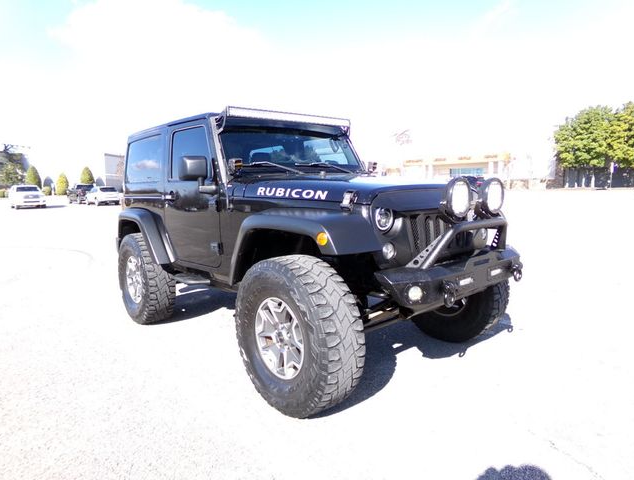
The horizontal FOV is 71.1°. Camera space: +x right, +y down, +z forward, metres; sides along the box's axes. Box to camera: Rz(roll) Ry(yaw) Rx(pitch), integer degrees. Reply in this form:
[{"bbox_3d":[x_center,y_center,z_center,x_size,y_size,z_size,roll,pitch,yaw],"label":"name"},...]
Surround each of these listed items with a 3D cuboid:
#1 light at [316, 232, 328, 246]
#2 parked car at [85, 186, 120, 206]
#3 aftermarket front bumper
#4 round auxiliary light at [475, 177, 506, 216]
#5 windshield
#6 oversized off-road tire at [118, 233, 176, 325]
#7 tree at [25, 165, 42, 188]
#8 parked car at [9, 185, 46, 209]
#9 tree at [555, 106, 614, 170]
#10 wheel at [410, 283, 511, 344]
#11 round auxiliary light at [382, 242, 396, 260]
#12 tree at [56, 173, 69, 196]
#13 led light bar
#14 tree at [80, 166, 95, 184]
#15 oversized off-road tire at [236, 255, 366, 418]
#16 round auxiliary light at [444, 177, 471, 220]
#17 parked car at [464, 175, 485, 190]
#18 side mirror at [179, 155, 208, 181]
[{"bbox_3d":[0.030,-0.004,2.180,0.066,0.068,0.030,3,8,36],"label":"light"},{"bbox_3d":[-17.572,-3.569,36.400,1.850,1.550,4.600,-6,8,-36],"label":"parked car"},{"bbox_3d":[0.859,0.104,2.663,1.420,0.470,0.410,-8,9,-40],"label":"aftermarket front bumper"},{"bbox_3d":[1.026,-0.267,2.663,0.215,0.220,0.095,-7,9,-40],"label":"round auxiliary light"},{"bbox_3d":[-0.170,-0.729,3.733,1.420,0.410,0.080,-8,-18,-40],"label":"windshield"},{"bbox_3d":[-1.714,0.372,4.466,0.315,0.910,0.918,-8,9,-40],"label":"oversized off-road tire"},{"bbox_3d":[-34.503,-7.241,54.000,1.590,3.773,1.590,-1,7,0],"label":"tree"},{"bbox_3d":[-23.000,-3.420,35.200,1.920,1.820,4.850,-8,9,-41],"label":"parked car"},{"bbox_3d":[36.173,-12.542,60.000,7.180,11.021,7.180,-1,7,0],"label":"tree"},{"bbox_3d":[1.113,0.376,3.659,0.318,0.894,0.899,-7,9,-40],"label":"wheel"},{"bbox_3d":[0.383,0.062,2.436,0.100,0.100,0.055,-8,9,-40],"label":"round auxiliary light"},{"bbox_3d":[-31.547,-6.880,55.000,1.484,2.851,1.484,-1,7,0],"label":"tree"},{"bbox_3d":[-0.201,-1.012,3.712,1.276,0.078,0.085,-7,9,-40],"label":"led light bar"},{"bbox_3d":[-41.379,-10.638,80.000,2.600,5.200,2.600,-7,9,-37],"label":"tree"},{"bbox_3d":[-0.131,0.552,2.639,0.315,0.910,0.918,-8,9,-41],"label":"oversized off-road tire"},{"bbox_3d":[0.744,-0.230,2.426,0.215,0.220,0.095,-7,9,-40],"label":"round auxiliary light"},{"bbox_3d":[17.038,-6.220,48.000,1.850,1.700,4.600,0,8,18],"label":"parked car"},{"bbox_3d":[-0.882,-0.517,3.163,0.195,0.170,0.100,-7,9,-40],"label":"side mirror"}]

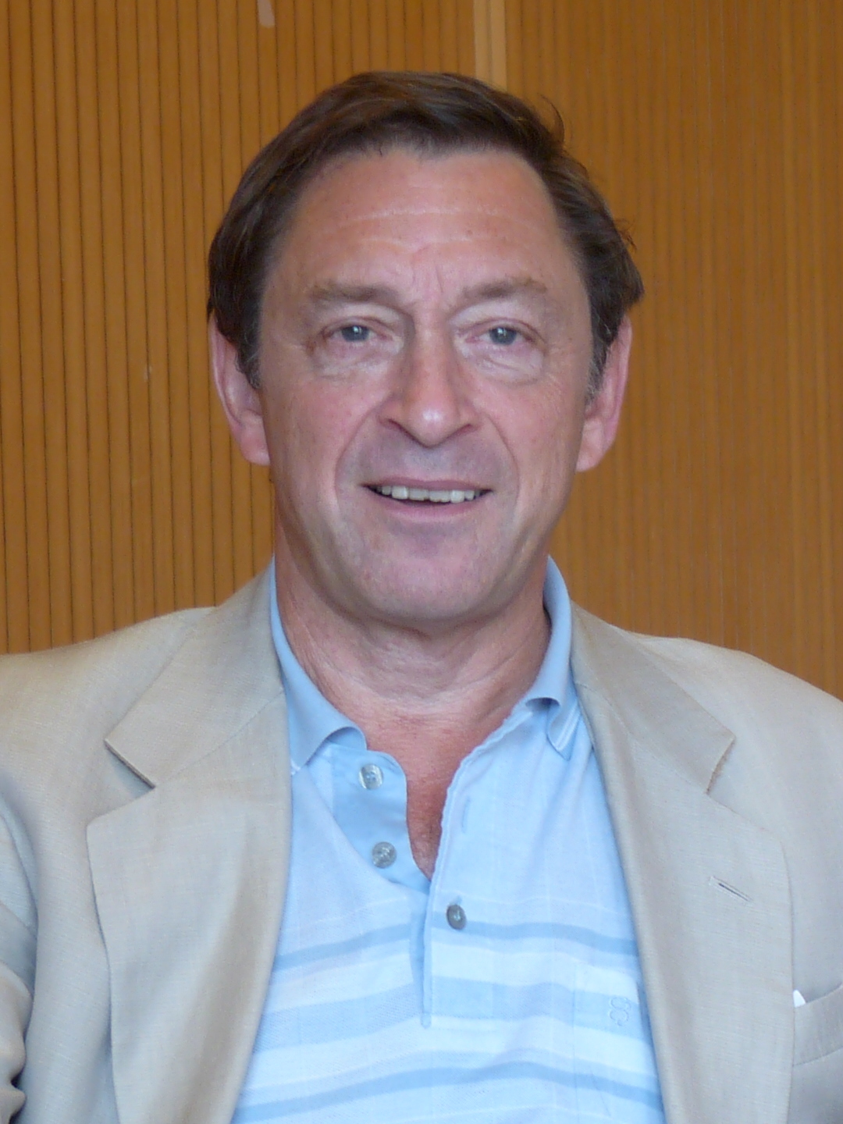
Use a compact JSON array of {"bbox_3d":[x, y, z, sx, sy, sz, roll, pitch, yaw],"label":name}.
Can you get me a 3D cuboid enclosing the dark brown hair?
[{"bbox_3d":[0.002,-0.144,0.895,0.206,0.182,0.200,-1,1,-1],"label":"dark brown hair"}]

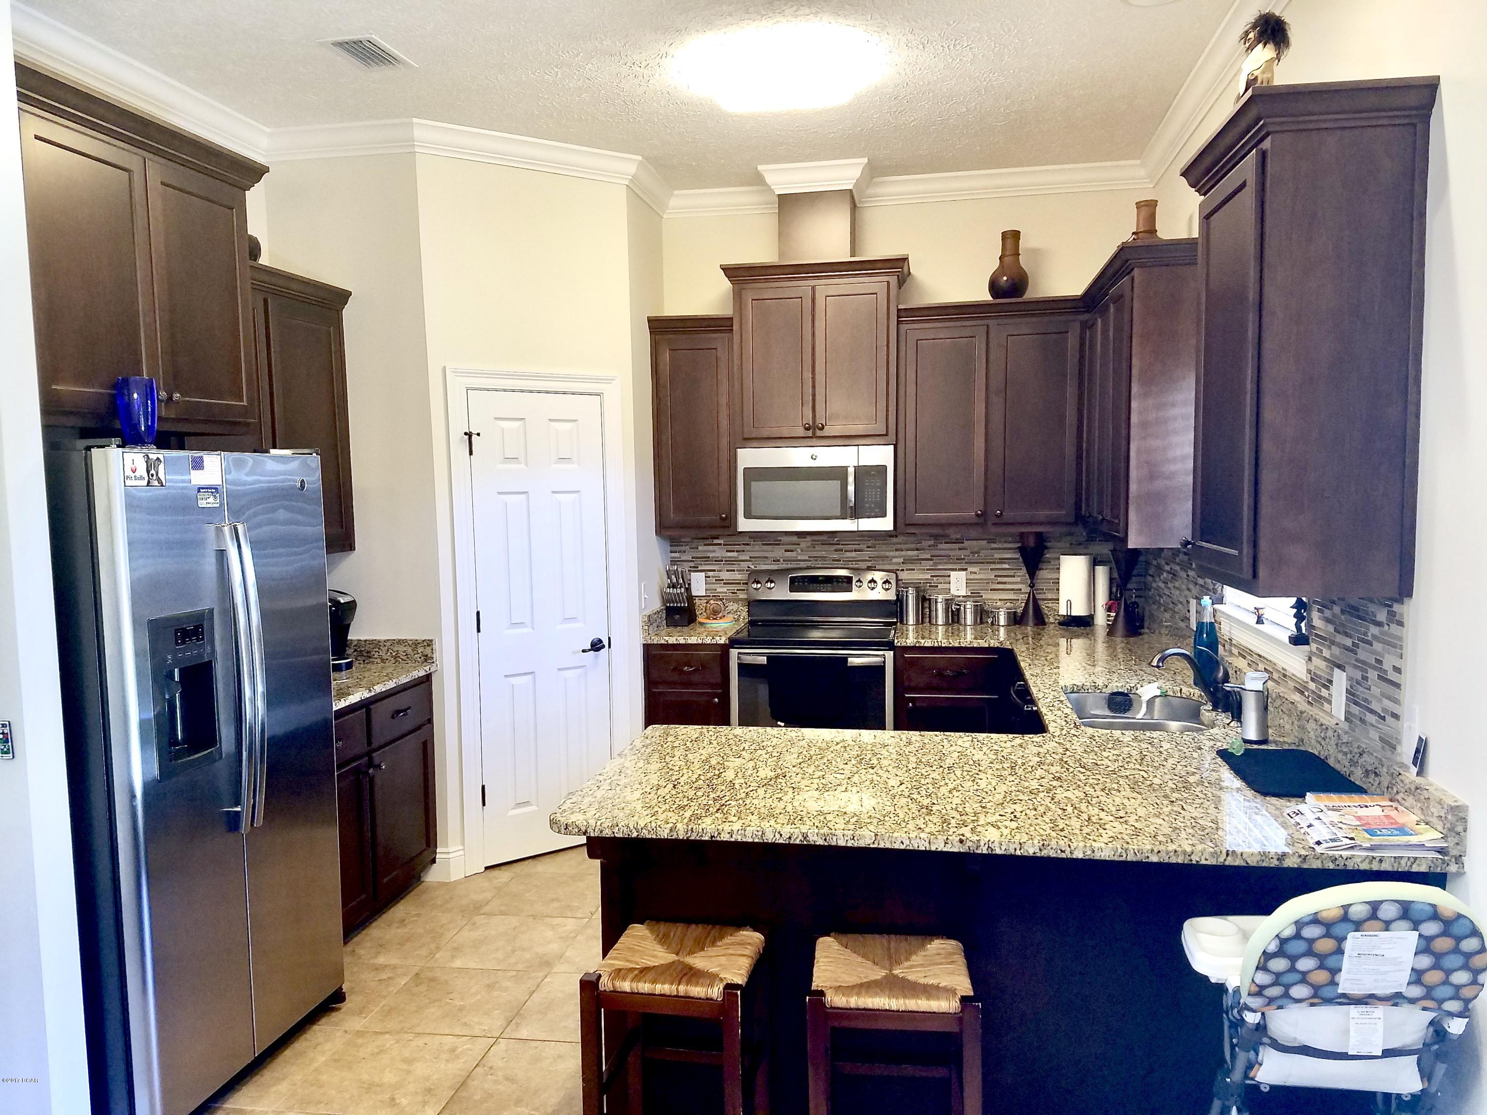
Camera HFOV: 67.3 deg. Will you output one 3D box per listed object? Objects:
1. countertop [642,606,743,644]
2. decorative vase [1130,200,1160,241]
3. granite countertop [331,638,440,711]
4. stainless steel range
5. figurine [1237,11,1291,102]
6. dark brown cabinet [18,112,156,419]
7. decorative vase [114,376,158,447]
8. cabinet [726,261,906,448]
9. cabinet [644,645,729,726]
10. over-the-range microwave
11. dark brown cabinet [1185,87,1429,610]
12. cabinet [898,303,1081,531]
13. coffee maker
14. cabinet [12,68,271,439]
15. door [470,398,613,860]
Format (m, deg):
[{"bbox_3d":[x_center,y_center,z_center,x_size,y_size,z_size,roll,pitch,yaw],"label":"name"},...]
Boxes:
[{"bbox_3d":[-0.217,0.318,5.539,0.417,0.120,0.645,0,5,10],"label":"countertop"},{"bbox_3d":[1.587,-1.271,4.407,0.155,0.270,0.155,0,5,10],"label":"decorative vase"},{"bbox_3d":[-1.687,0.445,4.194,0.657,0.136,1.045,0,4,10],"label":"granite countertop"},{"bbox_3d":[0.367,0.669,5.463,0.757,1.196,0.655,0,4,10],"label":"stainless steel range"},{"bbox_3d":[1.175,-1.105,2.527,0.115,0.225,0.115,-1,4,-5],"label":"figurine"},{"bbox_3d":[-1.898,-0.718,2.910,0.510,0.735,0.435,0,5,10],"label":"dark brown cabinet"},{"bbox_3d":[-1.523,-0.367,2.810,0.098,0.185,0.098,0,5,10],"label":"decorative vase"},{"bbox_3d":[0.369,-0.973,5.471,0.878,0.860,0.420,0,4,10],"label":"cabinet"},{"bbox_3d":[-0.208,0.816,5.585,0.412,0.880,0.630,0,5,10],"label":"cabinet"},{"bbox_3d":[0.371,-0.339,5.535,0.756,0.413,0.390,0,4,10],"label":"over-the-range microwave"},{"bbox_3d":[1.311,-0.473,2.692,0.355,1.075,0.690,0,5,10],"label":"dark brown cabinet"},{"bbox_3d":[1.172,-0.664,5.361,0.850,1.060,0.365,0,5,10],"label":"cabinet"},{"bbox_3d":[-1.748,0.288,4.551,0.325,0.328,0.230,0,4,10],"label":"coffee maker"},{"bbox_3d":[-1.887,-0.776,3.164,0.630,0.852,0.960,0,4,10],"label":"cabinet"},{"bbox_3d":[-0.888,0.299,4.923,0.635,2.030,0.040,-4,5,-37],"label":"door"}]

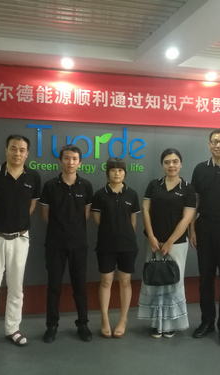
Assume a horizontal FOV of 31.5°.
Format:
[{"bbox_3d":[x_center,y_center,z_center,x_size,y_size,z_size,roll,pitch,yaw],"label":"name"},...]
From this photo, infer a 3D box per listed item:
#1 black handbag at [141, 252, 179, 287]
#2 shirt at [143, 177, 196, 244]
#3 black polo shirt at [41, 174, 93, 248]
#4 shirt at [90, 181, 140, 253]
[{"bbox_3d":[0.430,0.680,3.234,0.312,0.285,0.130,2,3,8],"label":"black handbag"},{"bbox_3d":[0.525,0.206,3.430,0.469,0.596,0.270,2,3,9],"label":"shirt"},{"bbox_3d":[-0.367,0.199,3.317,0.450,0.654,0.260,1,3,-13],"label":"black polo shirt"},{"bbox_3d":[0.053,0.263,3.406,0.438,0.615,0.250,1,3,-4],"label":"shirt"}]

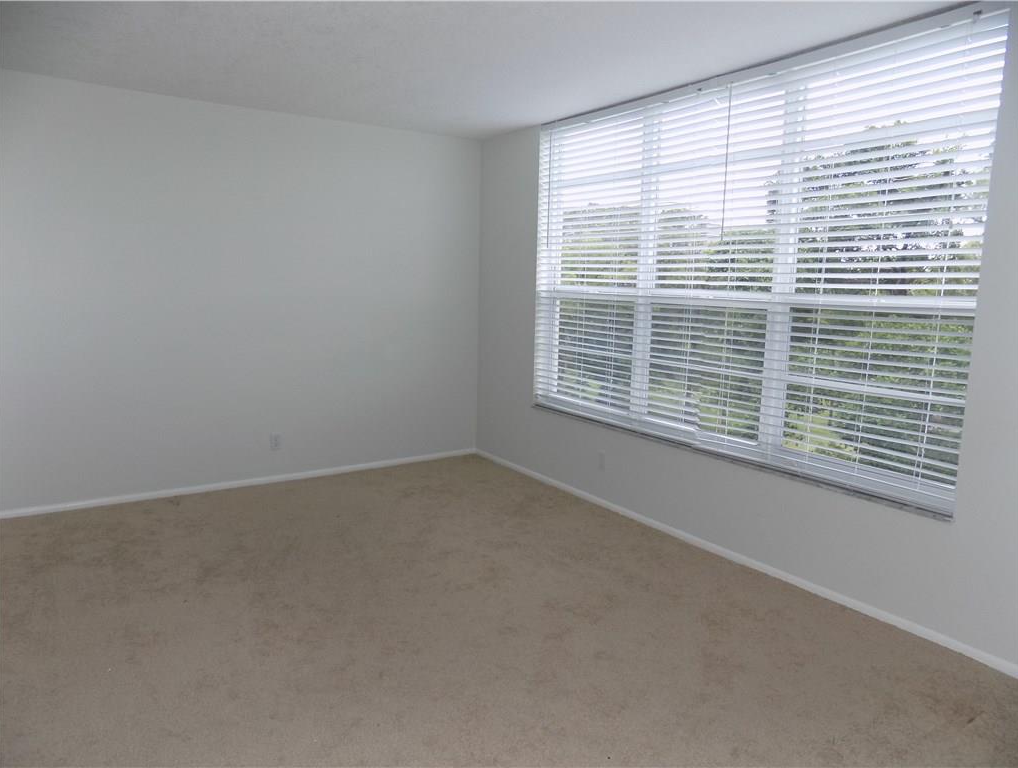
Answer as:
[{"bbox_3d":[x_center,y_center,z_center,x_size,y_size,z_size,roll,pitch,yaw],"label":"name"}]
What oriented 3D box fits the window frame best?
[{"bbox_3d":[0.981,-0.597,3.622,0.065,1.842,2.718,-5,10,-34],"label":"window frame"}]

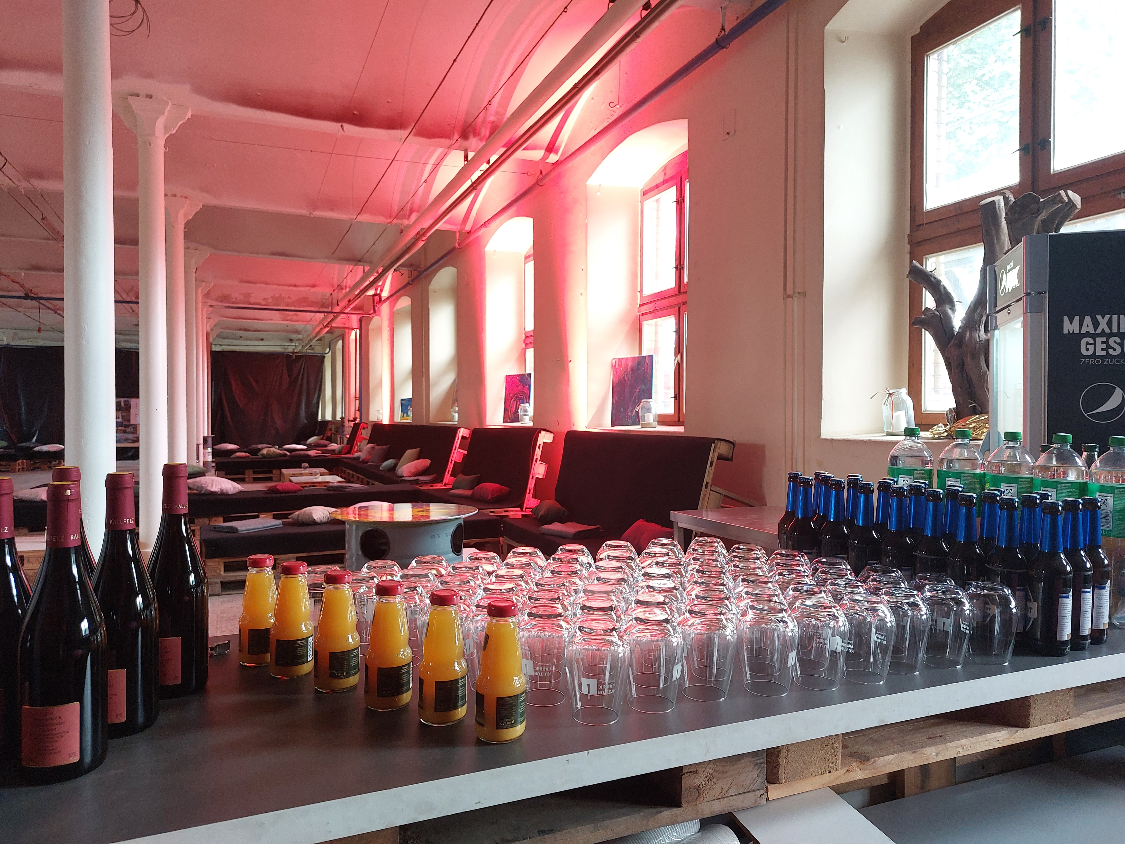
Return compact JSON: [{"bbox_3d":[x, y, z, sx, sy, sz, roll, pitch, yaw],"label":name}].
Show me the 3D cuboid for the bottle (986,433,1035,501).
[{"bbox_3d":[0.935,0.191,1.626,0.091,0.341,0.091,0,1,-22],"label":"bottle"}]

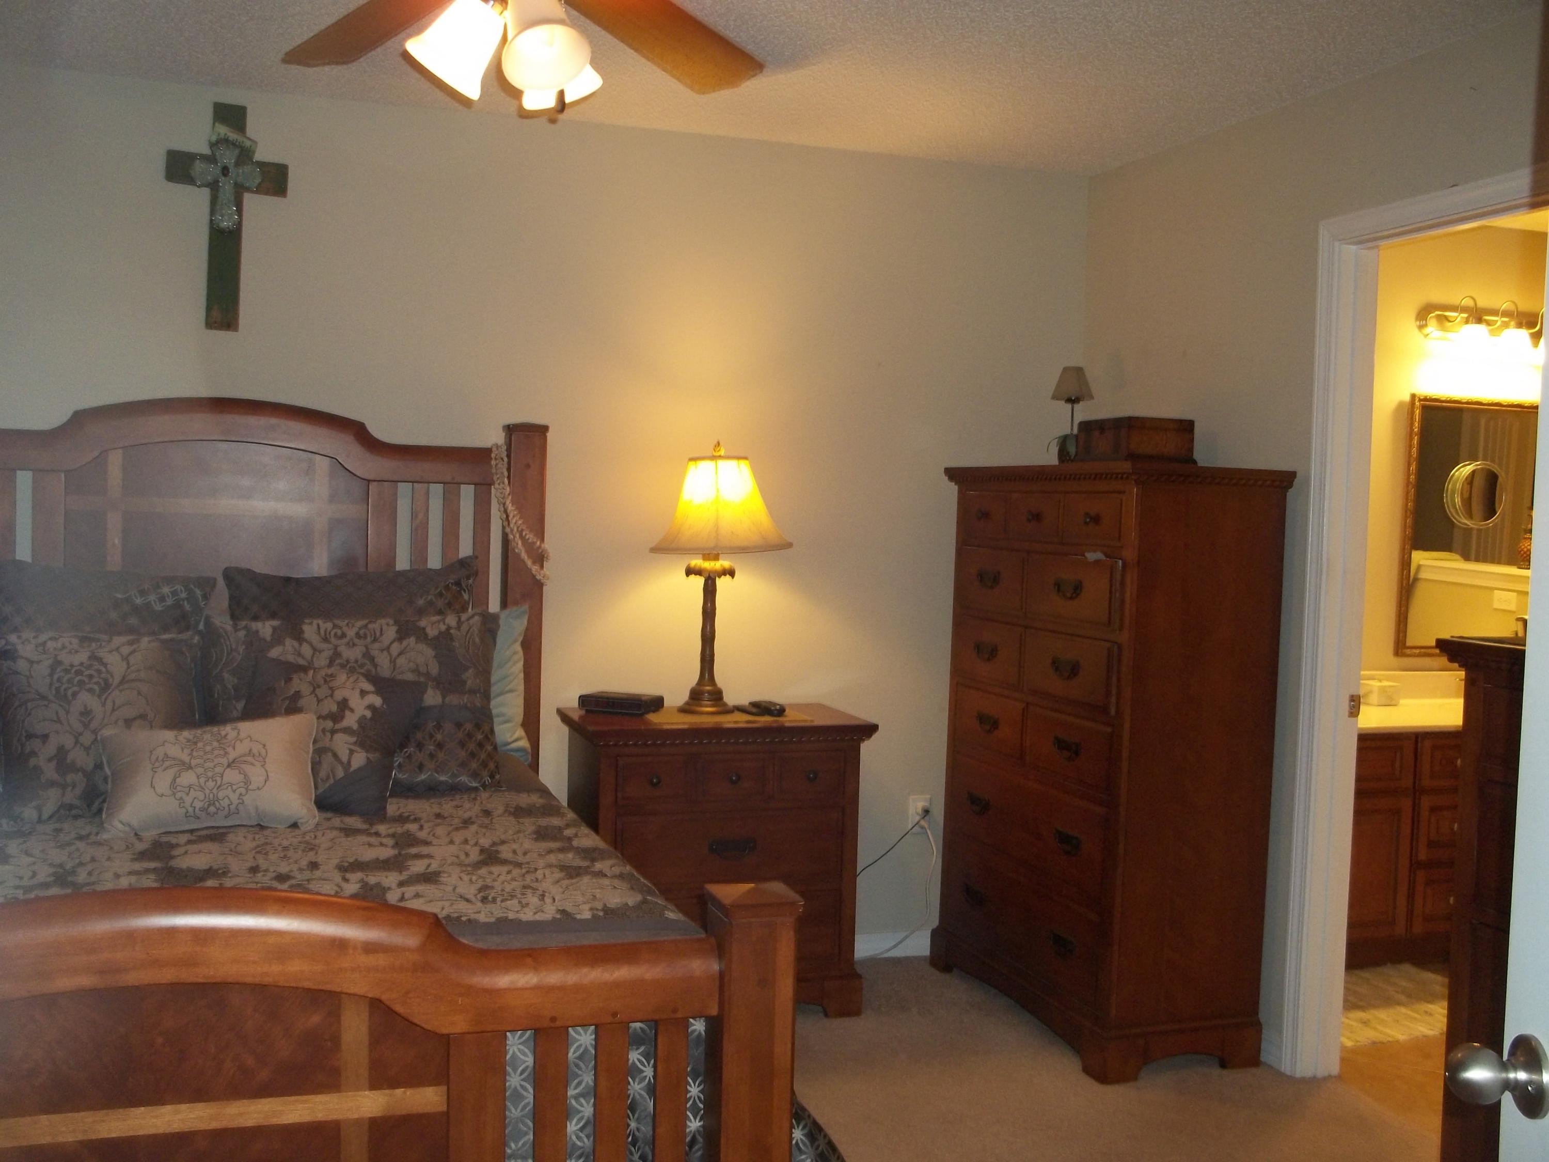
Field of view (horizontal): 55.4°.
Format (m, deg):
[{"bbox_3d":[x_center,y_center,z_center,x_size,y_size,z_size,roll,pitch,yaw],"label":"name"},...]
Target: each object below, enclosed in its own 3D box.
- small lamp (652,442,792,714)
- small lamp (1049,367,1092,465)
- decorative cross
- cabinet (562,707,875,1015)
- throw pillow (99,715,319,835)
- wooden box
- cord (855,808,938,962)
[{"bbox_3d":[-0.171,-0.006,4.090,0.390,0.745,0.390,0,4,-19],"label":"small lamp"},{"bbox_3d":[0.827,-0.454,4.118,0.125,0.285,0.125,0,4,-19],"label":"small lamp"},{"bbox_3d":[-1.405,-0.930,3.788,0.290,0.575,0.035,3,3,-19],"label":"decorative cross"},{"bbox_3d":[-0.168,0.771,4.064,0.782,0.804,0.430,0,4,-19],"label":"cabinet"},{"bbox_3d":[-1.188,0.393,3.117,0.415,0.250,0.120,0,-21,-19],"label":"throw pillow"},{"bbox_3d":[0.947,-0.358,3.885,0.210,0.127,0.265,0,4,-19],"label":"wooden box"},{"bbox_3d":[0.374,0.927,4.490,0.270,0.470,0.060,0,4,-19],"label":"cord"}]

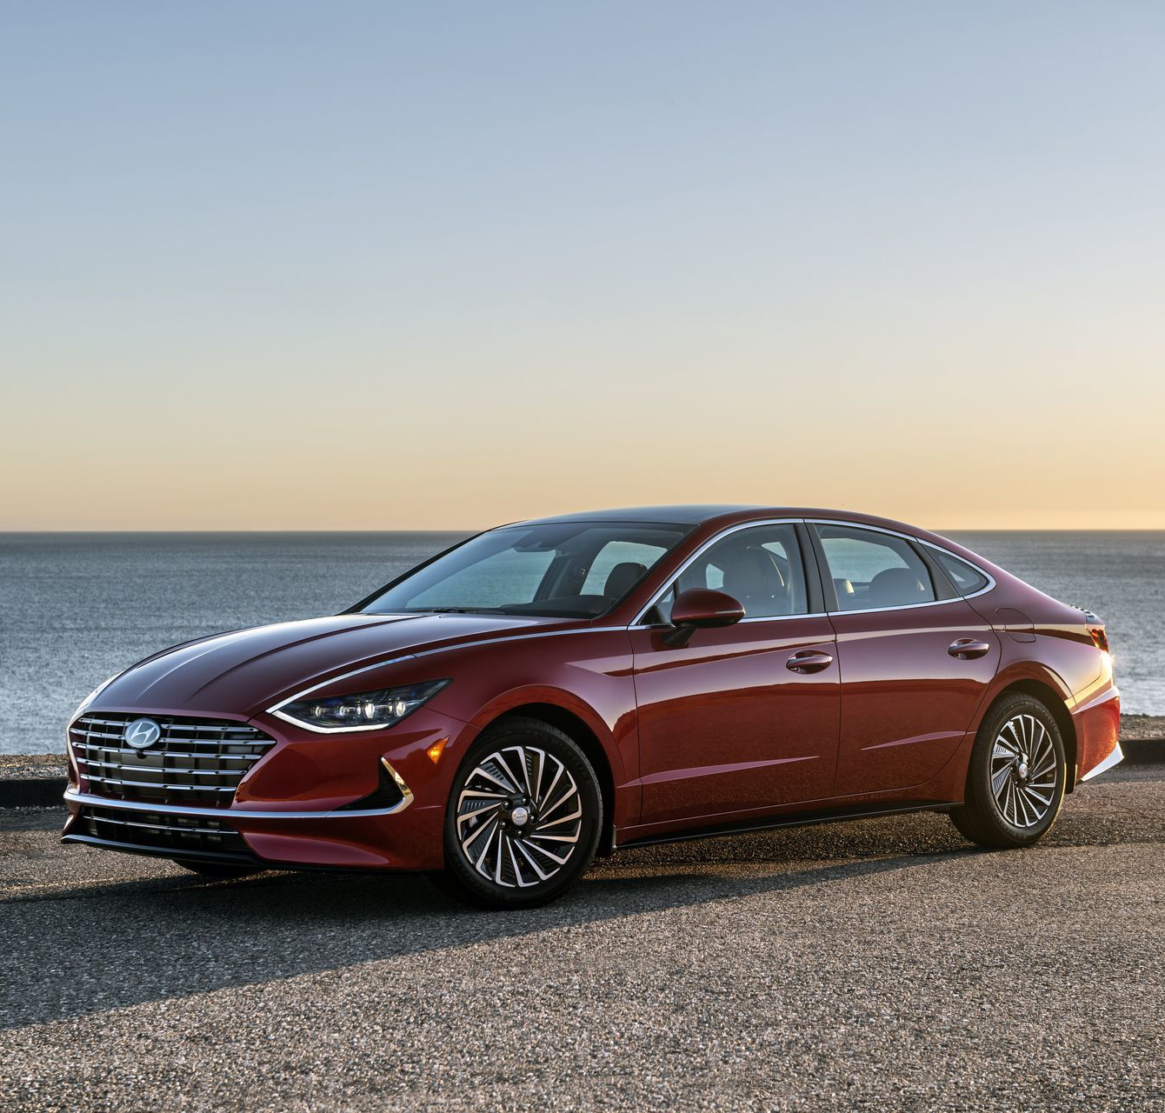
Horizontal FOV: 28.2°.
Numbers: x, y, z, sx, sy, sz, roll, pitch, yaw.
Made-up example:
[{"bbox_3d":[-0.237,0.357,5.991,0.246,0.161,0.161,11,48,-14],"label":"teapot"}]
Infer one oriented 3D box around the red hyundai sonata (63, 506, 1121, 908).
[{"bbox_3d":[0.262,0.513,9.450,4.900,1.445,1.870,0,-1,-44],"label":"red hyundai sonata"}]

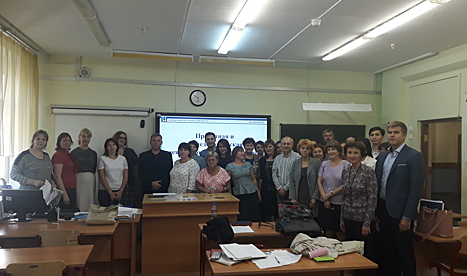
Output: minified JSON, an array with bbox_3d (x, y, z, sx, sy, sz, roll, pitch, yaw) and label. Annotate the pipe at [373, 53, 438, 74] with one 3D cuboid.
[{"bbox_3d":[3.033,-1.319,6.595,0.060,0.050,1.560,1,-2,-11],"label":"pipe"}]

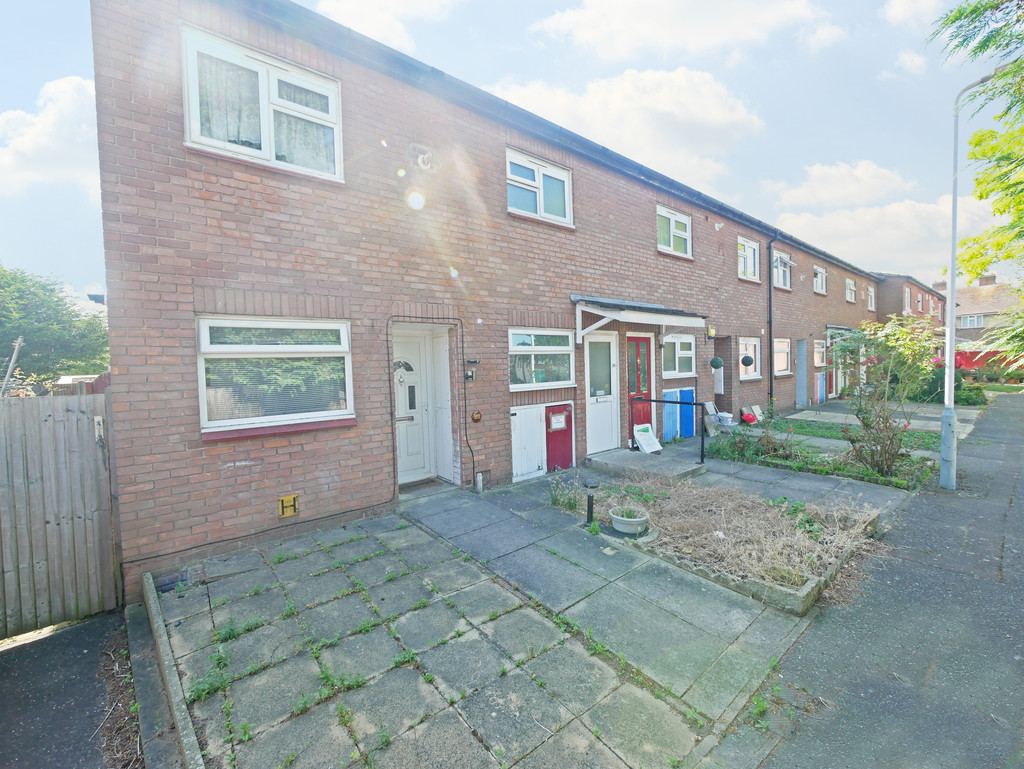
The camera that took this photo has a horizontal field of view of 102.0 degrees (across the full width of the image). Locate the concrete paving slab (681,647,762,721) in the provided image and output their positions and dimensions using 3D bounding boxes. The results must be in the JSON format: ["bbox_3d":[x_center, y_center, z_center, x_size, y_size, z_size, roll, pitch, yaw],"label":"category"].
[{"bbox_3d":[1.157,1.631,2.266,0.610,0.050,0.170,-4,5,-40],"label":"concrete paving slab"}]

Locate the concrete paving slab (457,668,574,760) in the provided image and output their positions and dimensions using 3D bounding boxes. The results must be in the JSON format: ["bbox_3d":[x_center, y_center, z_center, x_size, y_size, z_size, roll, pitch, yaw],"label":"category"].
[{"bbox_3d":[0.010,1.691,2.115,0.450,0.050,0.430,-3,5,-39],"label":"concrete paving slab"}]

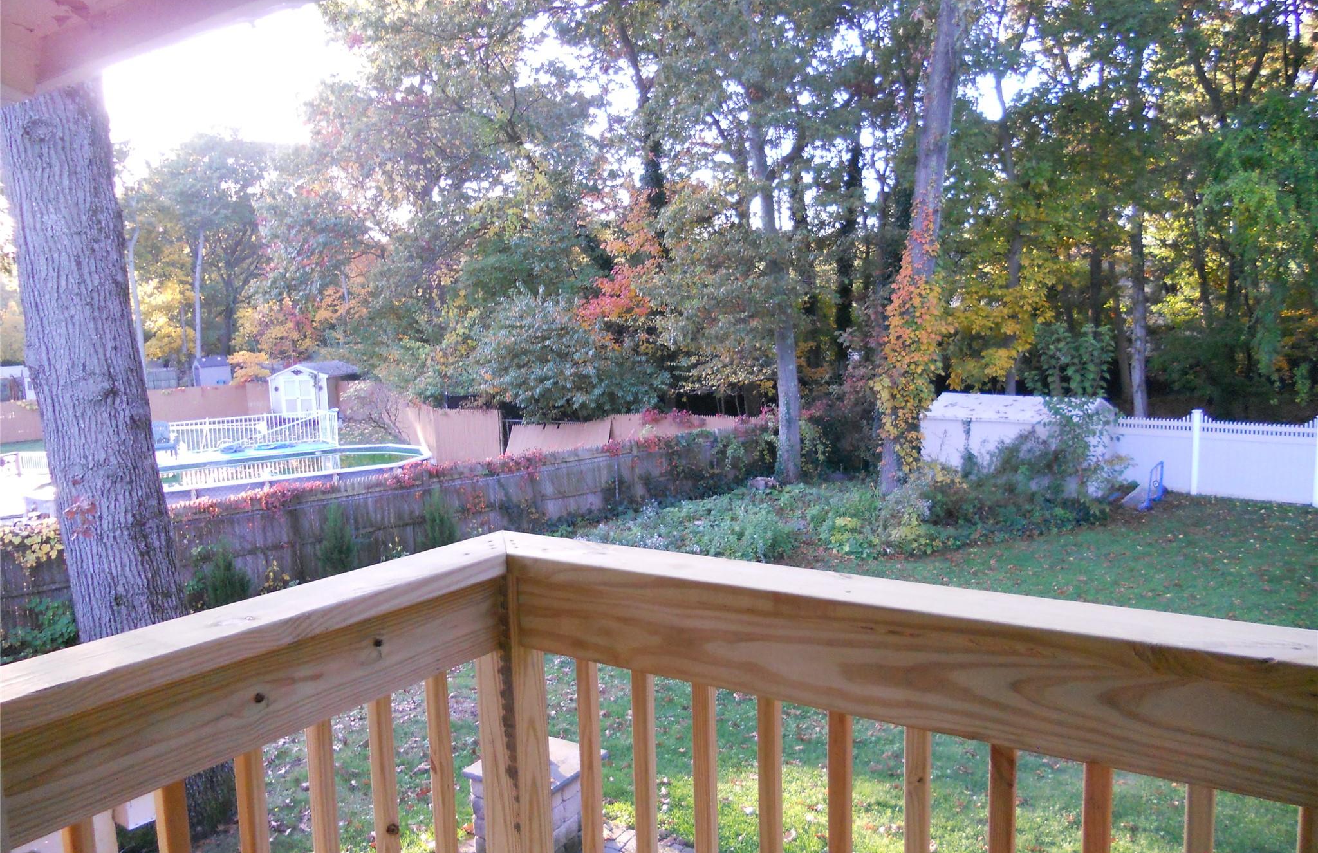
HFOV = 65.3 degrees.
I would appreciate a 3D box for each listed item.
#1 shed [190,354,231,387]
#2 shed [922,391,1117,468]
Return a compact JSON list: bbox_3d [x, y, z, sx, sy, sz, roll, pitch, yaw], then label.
[{"bbox_3d":[-29.442,-3.336,67.852,1.700,2.500,2.350,4,8,43],"label":"shed"},{"bbox_3d":[8.450,0.440,24.200,3.660,2.350,2.650,3,7,37],"label":"shed"}]

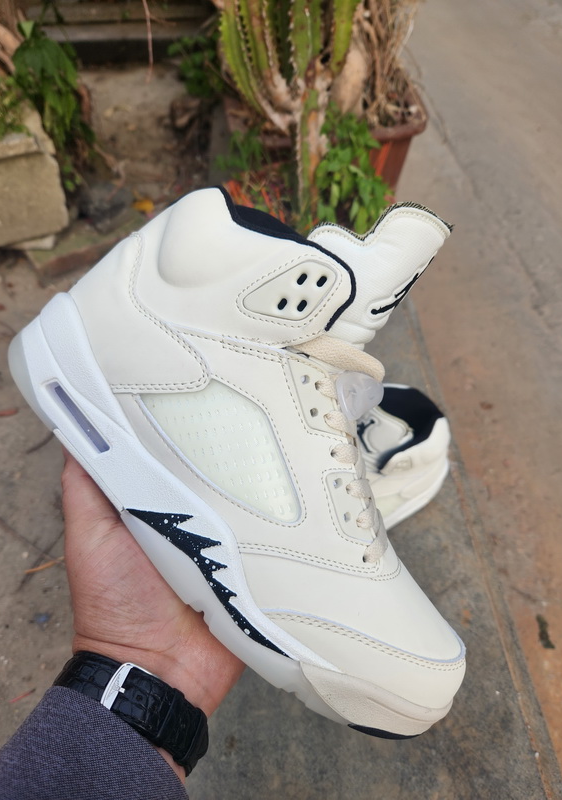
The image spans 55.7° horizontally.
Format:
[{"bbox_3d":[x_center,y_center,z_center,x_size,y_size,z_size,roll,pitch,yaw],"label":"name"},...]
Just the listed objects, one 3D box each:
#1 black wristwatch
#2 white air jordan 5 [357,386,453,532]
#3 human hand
[{"bbox_3d":[-0.067,0.139,0.236,0.068,0.052,0.022,34,43,-4],"label":"black wristwatch"},{"bbox_3d":[0.059,0.084,0.556,0.300,0.155,0.115,-24,49,-19],"label":"white air jordan 5"},{"bbox_3d":[-0.046,0.080,0.275,0.105,0.075,0.145,40,34,4],"label":"human hand"}]

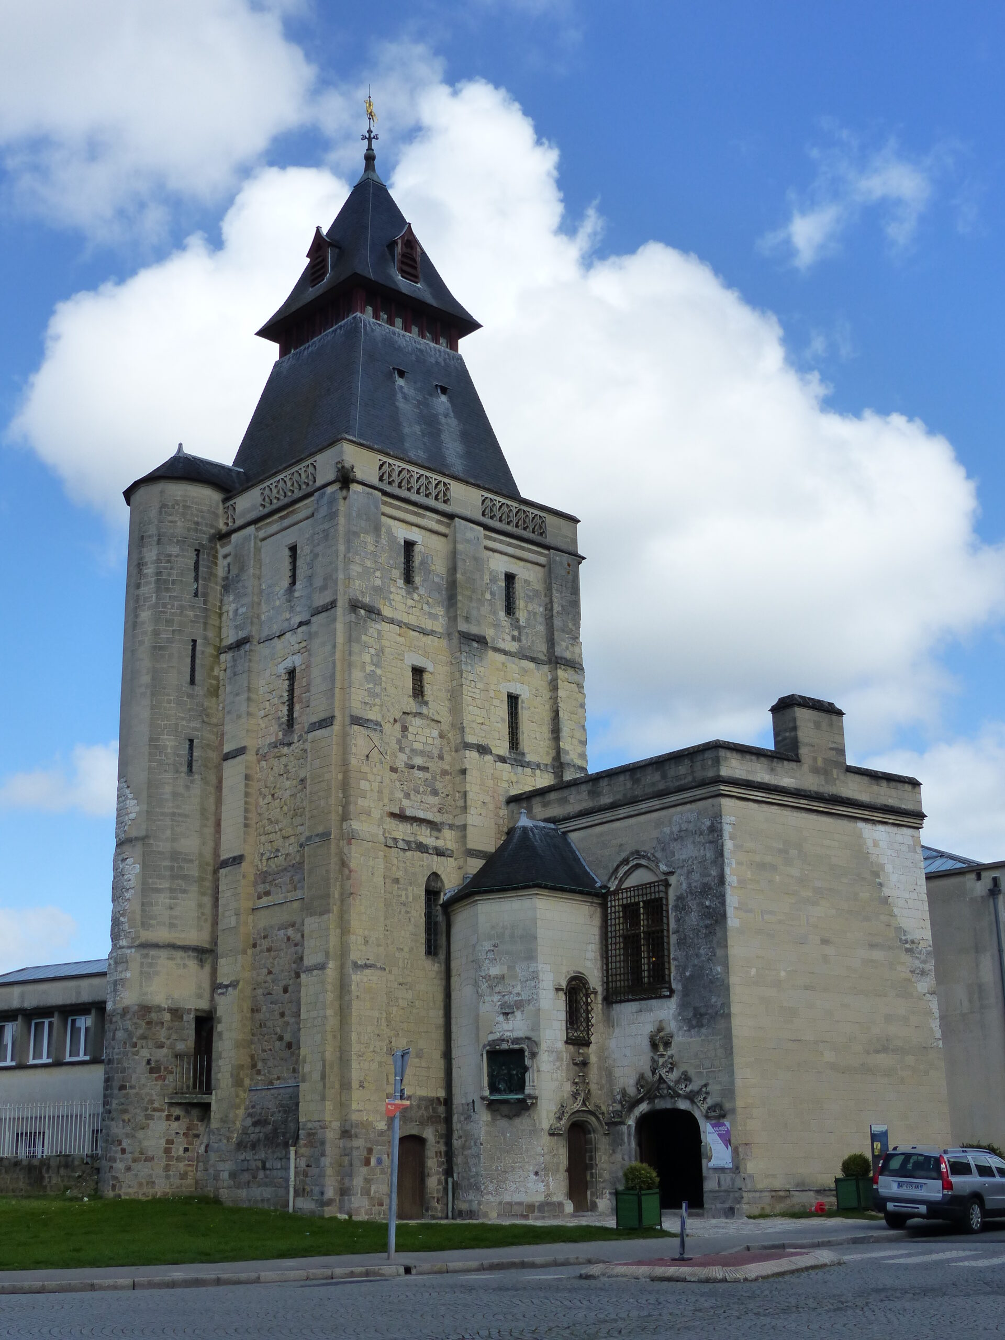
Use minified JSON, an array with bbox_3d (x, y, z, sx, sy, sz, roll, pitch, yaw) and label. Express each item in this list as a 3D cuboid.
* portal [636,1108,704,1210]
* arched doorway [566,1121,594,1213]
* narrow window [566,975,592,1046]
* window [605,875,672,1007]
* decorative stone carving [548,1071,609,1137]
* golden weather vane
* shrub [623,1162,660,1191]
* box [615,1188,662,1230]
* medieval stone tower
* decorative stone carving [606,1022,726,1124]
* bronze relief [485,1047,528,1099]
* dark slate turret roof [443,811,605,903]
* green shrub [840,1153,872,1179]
[{"bbox_3d":[4.140,11.898,41.487,0.400,2.369,2.250,12,-20,-37],"label":"portal"},{"bbox_3d":[2.025,13.259,45.488,0.780,2.347,0.300,13,-22,-38],"label":"arched doorway"},{"bbox_3d":[1.978,8.678,43.412,0.828,1.737,0.270,14,-21,-40],"label":"narrow window"},{"bbox_3d":[3.697,7.401,46.570,0.350,3.169,2.185,13,-22,-38],"label":"window"},{"bbox_3d":[1.955,10.814,42.691,2.076,1.637,0.270,14,-21,-40],"label":"decorative stone carving"},{"bbox_3d":[-4.531,-18.752,58.254,0.580,2.794,0.420,11,-20,-35],"label":"golden weather vane"},{"bbox_3d":[2.836,10.348,34.681,0.739,0.603,0.739,-1,-16,0],"label":"shrub"},{"bbox_3d":[2.752,10.912,34.517,0.670,0.780,0.670,14,-22,-41],"label":"box"},{"bbox_3d":[-5.291,-1.912,55.576,12.500,37.800,10.200,15,-23,-41],"label":"medieval stone tower"},{"bbox_3d":[4.242,10.669,44.871,0.400,2.380,3.995,13,-22,-38],"label":"decorative stone carving"},{"bbox_3d":[0.065,9.790,41.243,1.050,1.130,0.180,-10,-19,31],"label":"bronze relief"},{"bbox_3d":[0.258,4.778,44.142,3.150,2.450,3.950,12,-20,-37],"label":"dark slate turret roof"},{"bbox_3d":[8.389,11.787,40.500,0.730,0.660,0.730,-1,-17,0],"label":"green shrub"}]

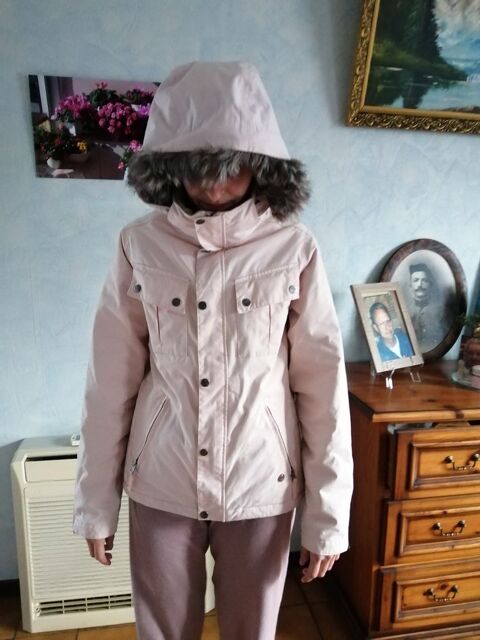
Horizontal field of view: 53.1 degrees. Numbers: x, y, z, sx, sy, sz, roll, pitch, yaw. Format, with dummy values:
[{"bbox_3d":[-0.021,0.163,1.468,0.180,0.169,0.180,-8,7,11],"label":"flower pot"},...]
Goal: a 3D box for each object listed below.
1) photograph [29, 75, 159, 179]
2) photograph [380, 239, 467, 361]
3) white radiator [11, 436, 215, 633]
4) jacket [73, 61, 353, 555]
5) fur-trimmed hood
[{"bbox_3d":[-0.434,-0.610,1.543,0.440,0.305,0.018,-1,10,-10],"label":"photograph"},{"bbox_3d":[0.688,-0.067,1.824,0.375,0.466,0.035,-1,5,-10],"label":"photograph"},{"bbox_3d":[-0.421,0.729,1.694,0.660,0.618,0.174,-1,10,-10],"label":"white radiator"},{"bbox_3d":[-0.052,0.001,0.893,0.543,0.911,0.310,1,10,2],"label":"jacket"},{"bbox_3d":[-0.034,-0.314,0.839,0.299,0.272,0.280,1,10,2],"label":"fur-trimmed hood"}]

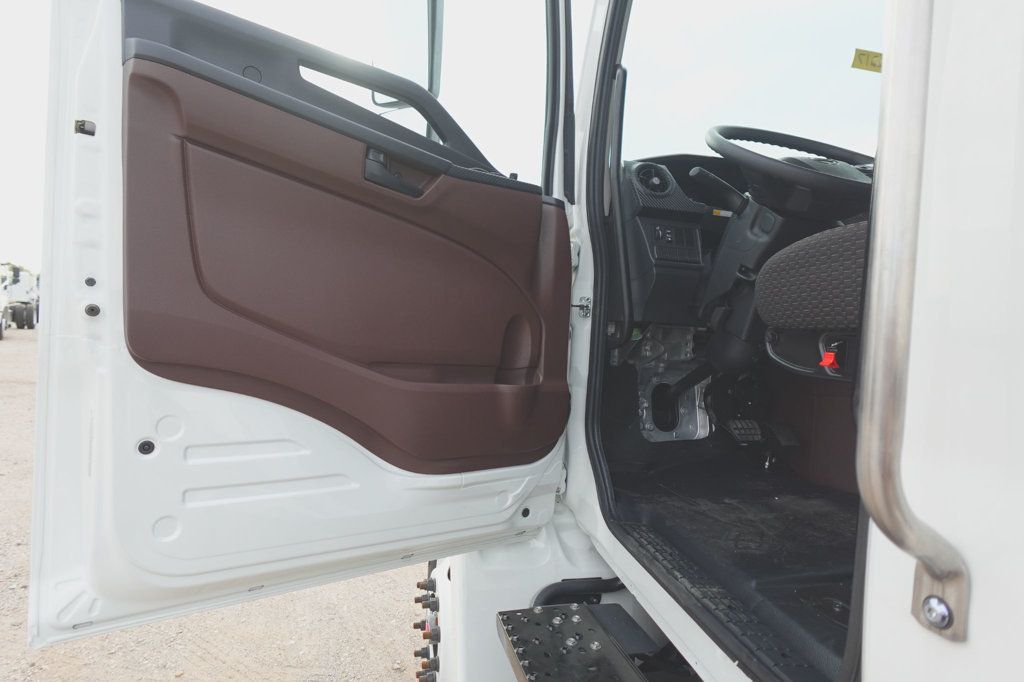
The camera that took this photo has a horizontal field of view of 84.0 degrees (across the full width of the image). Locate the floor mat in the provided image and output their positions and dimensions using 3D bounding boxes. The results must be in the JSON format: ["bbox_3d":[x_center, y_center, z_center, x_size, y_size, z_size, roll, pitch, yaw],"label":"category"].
[{"bbox_3d":[0.499,0.349,1.069,0.620,0.070,1.000,3,3,-12],"label":"floor mat"}]

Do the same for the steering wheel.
[{"bbox_3d":[0.656,-0.381,1.280,0.450,0.090,0.450,4,33,-12],"label":"steering wheel"}]

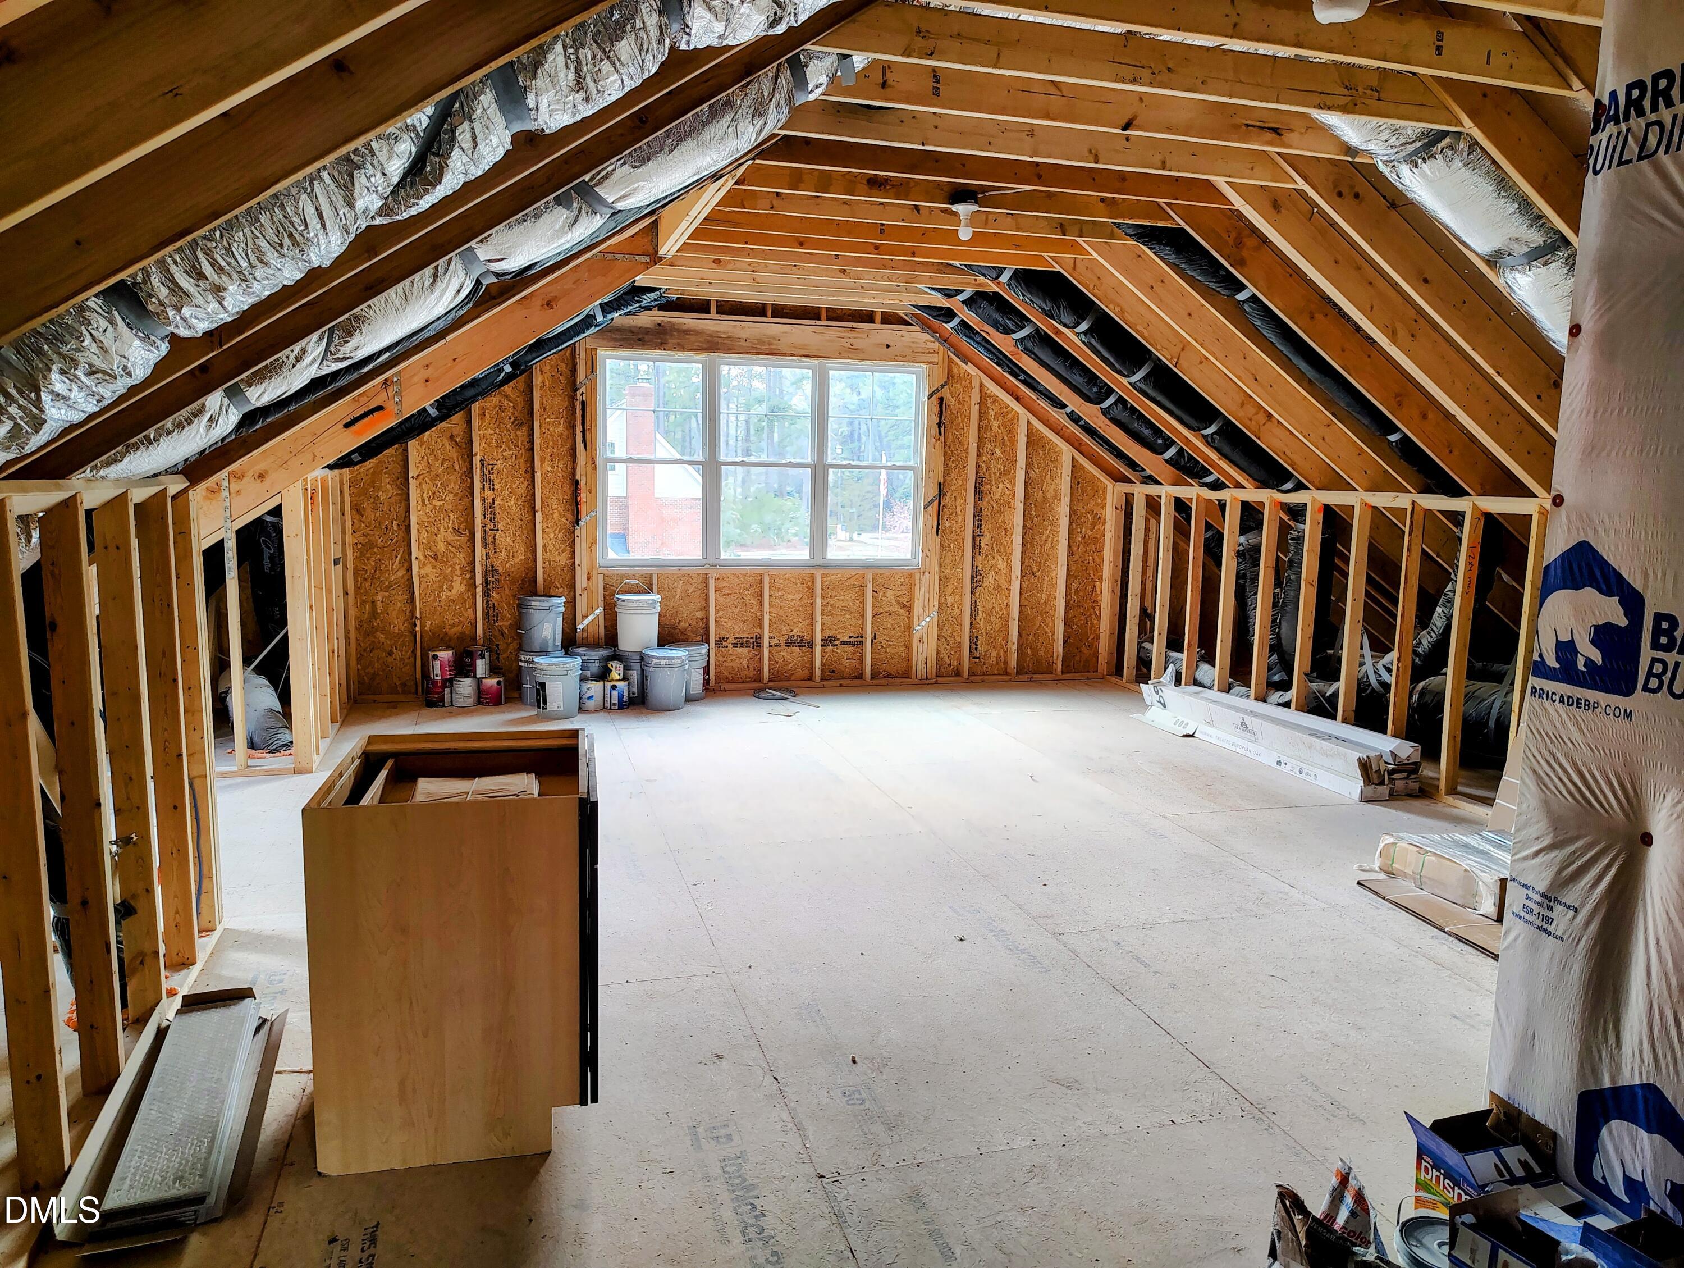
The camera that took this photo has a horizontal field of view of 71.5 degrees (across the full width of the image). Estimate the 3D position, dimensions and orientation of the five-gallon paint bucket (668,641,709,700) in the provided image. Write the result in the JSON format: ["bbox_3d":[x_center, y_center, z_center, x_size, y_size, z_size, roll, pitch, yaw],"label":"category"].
[{"bbox_3d":[-1.121,0.277,8.446,0.308,0.373,0.308,1,8,0],"label":"five-gallon paint bucket"}]

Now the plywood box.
[{"bbox_3d":[-0.970,0.769,3.081,0.636,0.876,0.744,0,8,-12],"label":"plywood box"}]

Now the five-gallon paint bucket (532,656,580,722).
[{"bbox_3d":[-1.879,0.355,7.741,0.308,0.373,0.308,-1,8,-16],"label":"five-gallon paint bucket"}]

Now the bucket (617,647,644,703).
[{"bbox_3d":[-1.447,0.287,8.309,0.308,0.373,0.308,-1,8,-16],"label":"bucket"}]

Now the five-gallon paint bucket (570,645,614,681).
[{"bbox_3d":[-1.752,0.294,8.206,0.308,0.373,0.308,-1,8,-16],"label":"five-gallon paint bucket"}]

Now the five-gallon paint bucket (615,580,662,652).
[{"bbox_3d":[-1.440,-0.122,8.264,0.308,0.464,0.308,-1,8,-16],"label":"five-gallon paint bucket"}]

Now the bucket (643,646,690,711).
[{"bbox_3d":[-1.226,0.318,8.127,0.308,0.373,0.308,-1,8,-16],"label":"bucket"}]

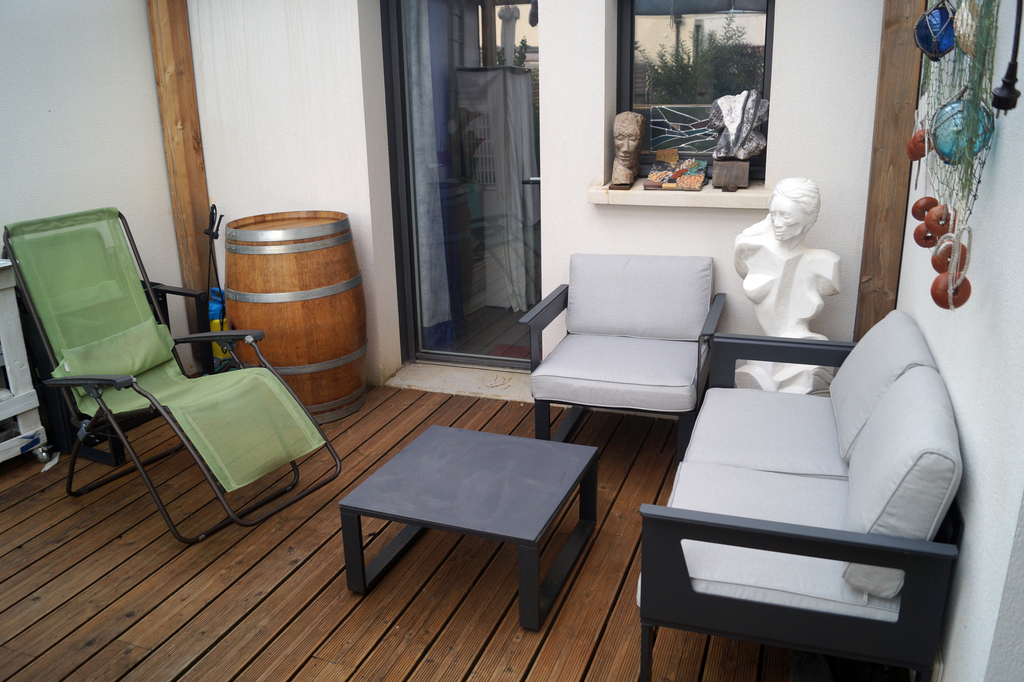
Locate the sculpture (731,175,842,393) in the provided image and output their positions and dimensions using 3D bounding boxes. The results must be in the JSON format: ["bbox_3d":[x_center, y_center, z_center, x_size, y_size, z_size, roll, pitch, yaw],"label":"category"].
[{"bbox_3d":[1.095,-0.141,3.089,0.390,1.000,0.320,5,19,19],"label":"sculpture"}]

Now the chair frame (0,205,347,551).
[{"bbox_3d":[-1.262,0.110,2.920,1.250,1.070,0.630,11,22,33],"label":"chair frame"}]

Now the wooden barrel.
[{"bbox_3d":[-1.051,-0.120,3.808,0.665,0.950,0.665,5,19,19],"label":"wooden barrel"}]

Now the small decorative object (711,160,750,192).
[{"bbox_3d":[0.936,-0.709,3.283,0.150,0.125,0.130,5,19,19],"label":"small decorative object"}]

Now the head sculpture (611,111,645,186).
[{"bbox_3d":[0.515,-0.843,3.388,0.145,0.330,0.170,6,19,22],"label":"head sculpture"}]

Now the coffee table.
[{"bbox_3d":[-0.114,0.587,2.609,0.648,0.300,0.635,6,19,21],"label":"coffee table"}]

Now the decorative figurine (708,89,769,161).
[{"bbox_3d":[0.949,-0.907,3.235,0.240,0.285,0.150,5,19,19],"label":"decorative figurine"}]

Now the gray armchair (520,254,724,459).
[{"bbox_3d":[0.500,0.076,3.293,0.755,0.820,0.680,5,19,19],"label":"gray armchair"}]

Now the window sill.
[{"bbox_3d":[0.771,-0.664,3.437,0.830,0.085,0.340,5,19,19],"label":"window sill"}]

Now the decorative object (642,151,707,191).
[{"bbox_3d":[0.740,-0.758,3.400,0.255,0.150,0.290,5,19,19],"label":"decorative object"}]

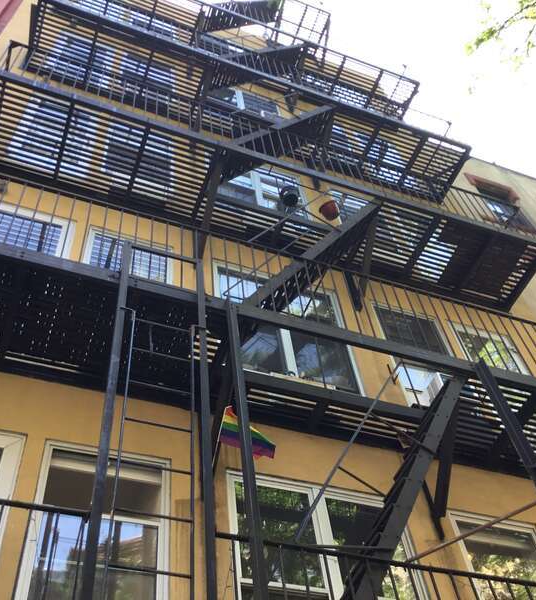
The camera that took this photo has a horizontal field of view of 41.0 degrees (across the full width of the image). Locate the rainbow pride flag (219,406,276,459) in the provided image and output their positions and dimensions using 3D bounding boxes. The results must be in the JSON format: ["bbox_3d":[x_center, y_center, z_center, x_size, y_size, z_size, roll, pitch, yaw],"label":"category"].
[{"bbox_3d":[-0.144,0.941,5.050,0.450,0.290,0.100,25,-27,-11],"label":"rainbow pride flag"}]

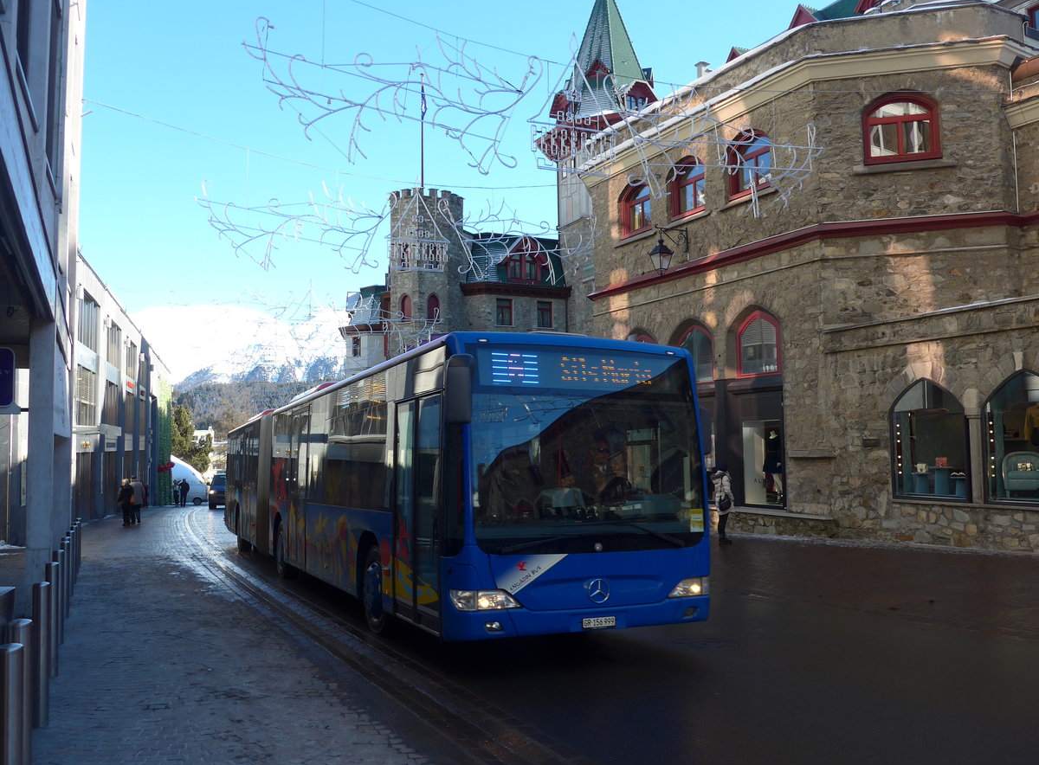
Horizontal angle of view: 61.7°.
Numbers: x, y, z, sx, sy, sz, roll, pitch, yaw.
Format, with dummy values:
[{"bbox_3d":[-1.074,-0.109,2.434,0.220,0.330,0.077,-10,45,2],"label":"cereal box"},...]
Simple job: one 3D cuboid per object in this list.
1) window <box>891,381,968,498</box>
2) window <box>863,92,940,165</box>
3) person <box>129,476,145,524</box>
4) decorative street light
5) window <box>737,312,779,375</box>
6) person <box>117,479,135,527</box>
[{"bbox_3d":[7.636,1.090,16.246,0.150,2.259,1.645,1,-5,-28],"label":"window"},{"bbox_3d":[7.878,-5.259,18.031,1.476,1.470,0.150,-2,-4,15],"label":"window"},{"bbox_3d":[-14.065,4.341,32.026,0.550,1.795,0.420,1,-4,-22],"label":"person"},{"bbox_3d":[3.773,-3.233,21.497,1.040,1.248,0.450,1,-5,-29],"label":"decorative street light"},{"bbox_3d":[5.537,-0.889,20.075,0.150,1.476,1.398,1,-5,-29],"label":"window"},{"bbox_3d":[-14.102,4.307,31.261,0.550,1.706,0.420,1,-5,-28],"label":"person"}]

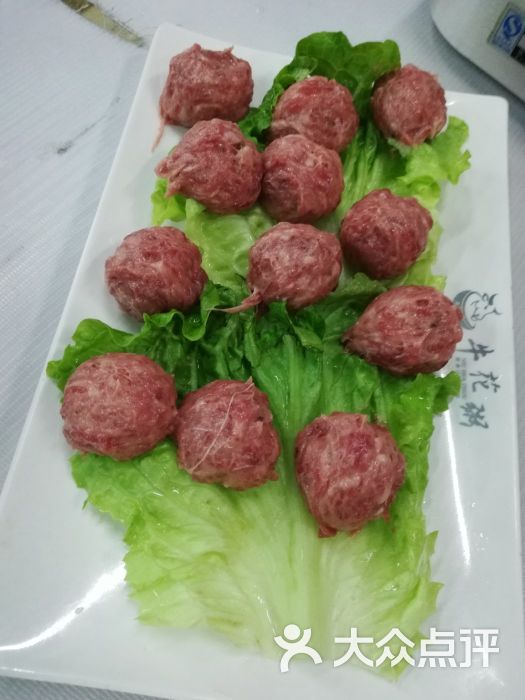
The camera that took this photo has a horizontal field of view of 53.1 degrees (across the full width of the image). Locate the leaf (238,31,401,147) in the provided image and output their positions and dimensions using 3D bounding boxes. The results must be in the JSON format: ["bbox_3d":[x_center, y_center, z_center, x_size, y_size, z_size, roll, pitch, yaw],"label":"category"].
[{"bbox_3d":[0.032,-0.137,0.292,0.084,0.032,0.070,10,69,-2],"label":"leaf"}]

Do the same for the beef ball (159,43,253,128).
[{"bbox_3d":[-0.030,-0.141,0.282,0.043,0.040,0.042,2,69,-5],"label":"beef ball"}]

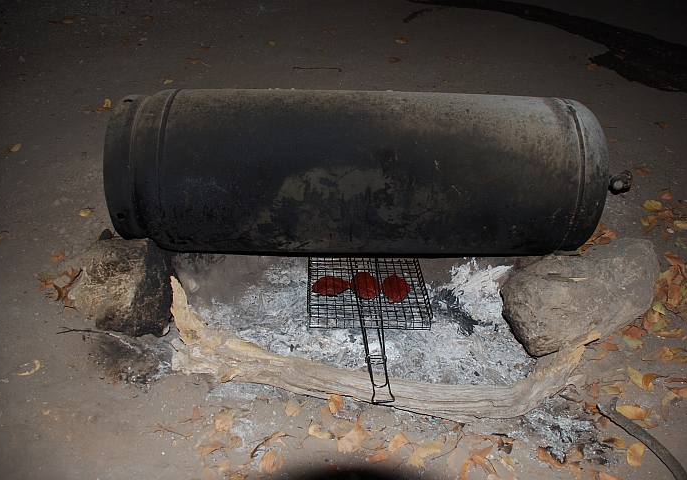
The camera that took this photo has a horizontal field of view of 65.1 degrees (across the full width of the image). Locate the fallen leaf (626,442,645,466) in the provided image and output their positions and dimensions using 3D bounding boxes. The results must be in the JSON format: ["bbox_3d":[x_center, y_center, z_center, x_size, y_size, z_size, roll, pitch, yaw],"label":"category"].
[{"bbox_3d":[0.649,0.477,1.197,0.045,0.012,0.057,35,54,29],"label":"fallen leaf"}]

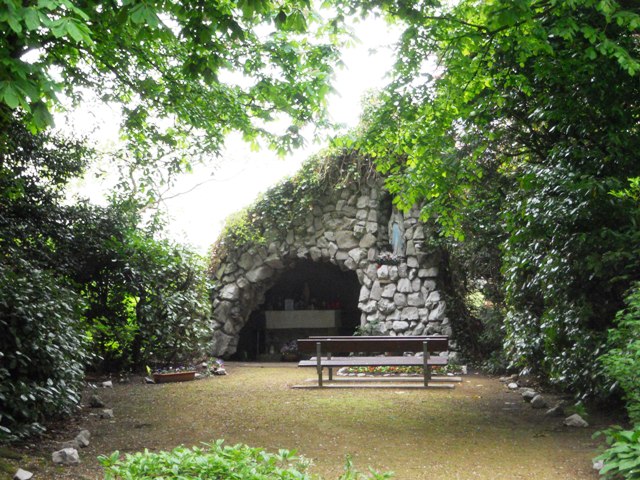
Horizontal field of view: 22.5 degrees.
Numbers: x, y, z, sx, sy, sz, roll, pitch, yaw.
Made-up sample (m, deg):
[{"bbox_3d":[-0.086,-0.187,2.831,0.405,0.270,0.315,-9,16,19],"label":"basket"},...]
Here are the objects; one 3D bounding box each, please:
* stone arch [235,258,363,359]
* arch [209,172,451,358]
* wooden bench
[{"bbox_3d":[-0.490,1.480,34.700,2.800,2.200,1.300,-1,-2,7],"label":"stone arch"},{"bbox_3d":[0.200,0.560,35.000,5.200,4.050,2.100,-1,-2,7],"label":"arch"},{"bbox_3d":[0.875,2.030,26.800,2.450,0.800,0.750,-1,-2,5],"label":"wooden bench"}]

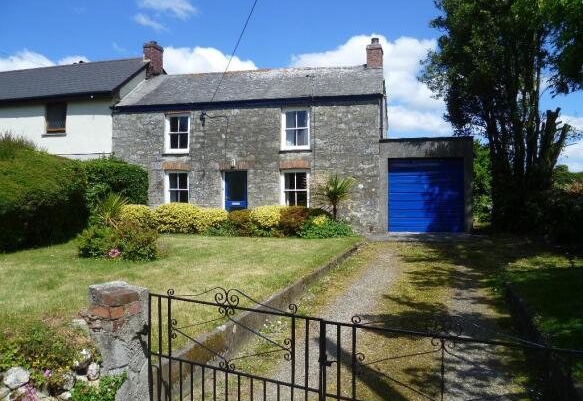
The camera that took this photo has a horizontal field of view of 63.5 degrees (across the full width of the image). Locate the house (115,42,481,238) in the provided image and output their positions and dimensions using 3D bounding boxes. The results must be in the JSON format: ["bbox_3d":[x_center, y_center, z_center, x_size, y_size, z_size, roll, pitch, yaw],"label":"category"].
[{"bbox_3d":[0.212,-2.501,18.595,12.508,6.878,6.000,1,2,16],"label":"house"}]

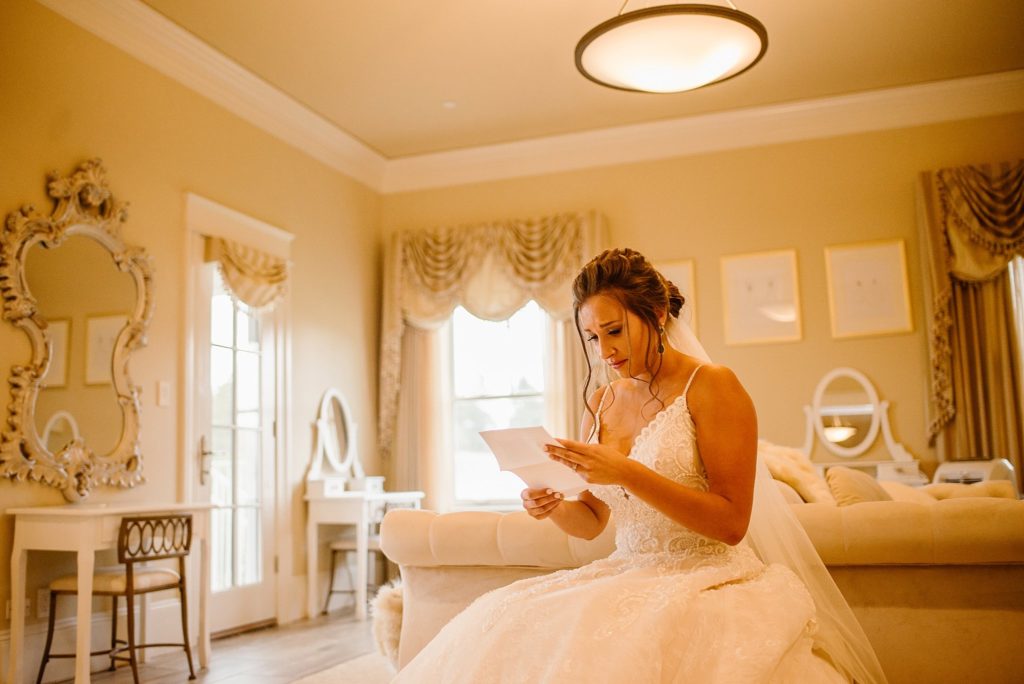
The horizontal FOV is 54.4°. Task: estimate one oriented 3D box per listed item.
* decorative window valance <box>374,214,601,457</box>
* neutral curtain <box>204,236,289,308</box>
[{"bbox_3d":[-0.154,-0.030,7.112,1.688,1.693,0.151,-4,-8,19],"label":"decorative window valance"},{"bbox_3d":[-1.502,-0.364,5.738,0.109,0.353,0.706,-4,-8,19],"label":"neutral curtain"}]

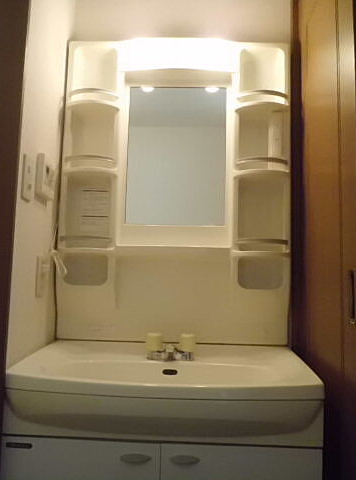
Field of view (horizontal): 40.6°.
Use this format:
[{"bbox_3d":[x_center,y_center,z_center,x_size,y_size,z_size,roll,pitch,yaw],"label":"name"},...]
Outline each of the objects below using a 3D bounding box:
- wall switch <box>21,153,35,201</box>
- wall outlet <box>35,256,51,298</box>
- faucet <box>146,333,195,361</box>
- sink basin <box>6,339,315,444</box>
[{"bbox_3d":[-0.408,-0.168,1.321,0.010,0.118,0.070,1,-7,2],"label":"wall switch"},{"bbox_3d":[-0.398,0.110,1.409,0.010,0.120,0.070,1,-5,2],"label":"wall outlet"},{"bbox_3d":[-0.023,0.318,1.423,0.146,0.080,0.130,1,-5,2],"label":"faucet"},{"bbox_3d":[-0.031,0.396,1.284,0.750,0.180,0.500,1,-5,2],"label":"sink basin"}]

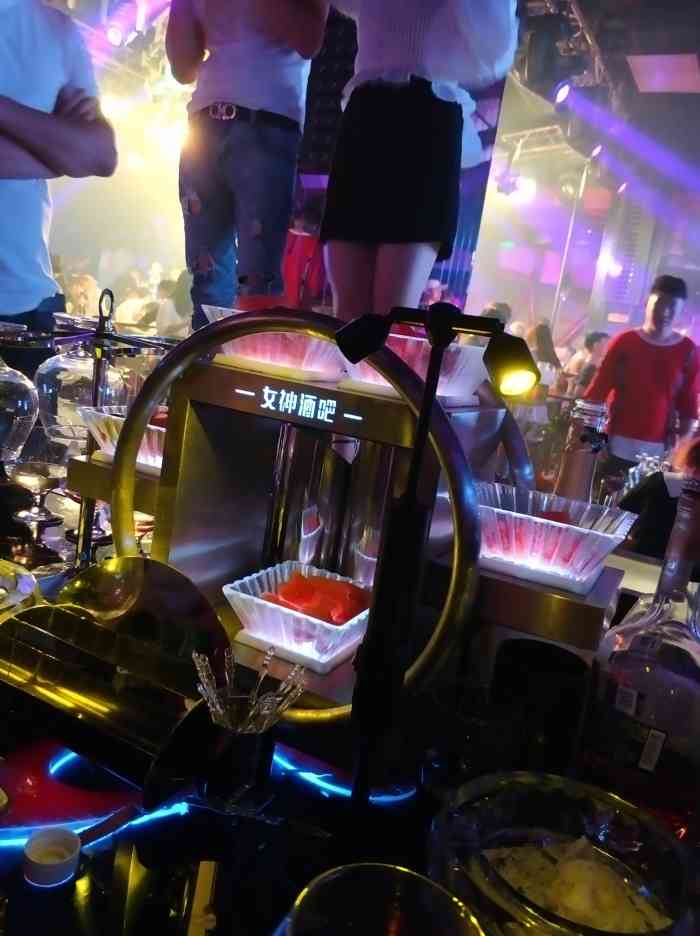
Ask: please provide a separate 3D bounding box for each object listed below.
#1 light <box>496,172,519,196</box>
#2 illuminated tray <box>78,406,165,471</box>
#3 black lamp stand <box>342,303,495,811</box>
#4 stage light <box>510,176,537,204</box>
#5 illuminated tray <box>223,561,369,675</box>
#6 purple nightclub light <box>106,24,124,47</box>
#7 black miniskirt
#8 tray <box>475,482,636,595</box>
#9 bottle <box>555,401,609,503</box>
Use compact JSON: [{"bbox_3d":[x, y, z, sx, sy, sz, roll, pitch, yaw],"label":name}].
[{"bbox_3d":[1.944,-3.499,9.000,0.280,0.310,0.280,10,10,8],"label":"light"},{"bbox_3d":[-0.260,-0.037,1.026,0.166,0.068,0.165,13,11,25],"label":"illuminated tray"},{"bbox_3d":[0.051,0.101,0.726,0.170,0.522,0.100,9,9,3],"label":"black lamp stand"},{"bbox_3d":[2.141,-3.425,9.000,0.340,0.340,0.340,10,10,9],"label":"stage light"},{"bbox_3d":[-0.050,0.187,0.925,0.166,0.068,0.165,13,11,25],"label":"illuminated tray"},{"bbox_3d":[-2.572,-4.755,8.000,0.220,0.270,0.240,5,10,-20],"label":"purple nightclub light"},{"bbox_3d":[0.108,-0.785,1.900,0.350,0.435,0.240,13,11,25],"label":"black miniskirt"},{"bbox_3d":[0.215,0.076,0.801,0.166,0.068,0.165,13,11,25],"label":"tray"},{"bbox_3d":[0.470,0.002,1.523,0.075,0.280,0.075,12,10,17],"label":"bottle"}]

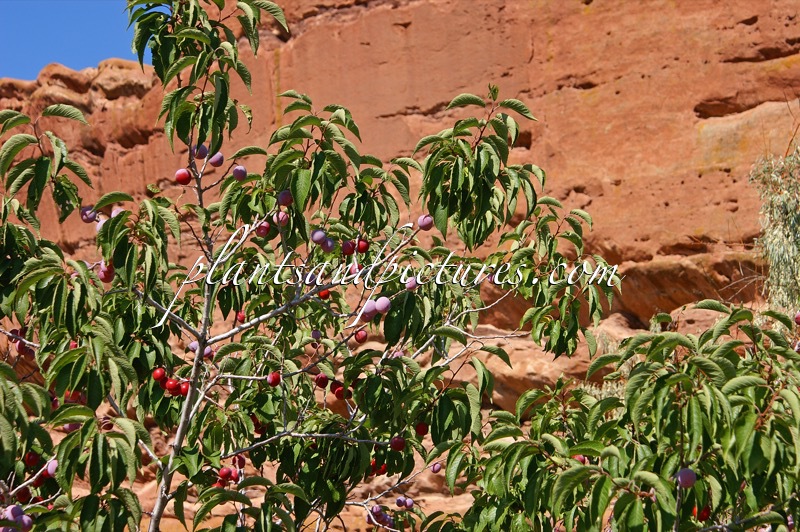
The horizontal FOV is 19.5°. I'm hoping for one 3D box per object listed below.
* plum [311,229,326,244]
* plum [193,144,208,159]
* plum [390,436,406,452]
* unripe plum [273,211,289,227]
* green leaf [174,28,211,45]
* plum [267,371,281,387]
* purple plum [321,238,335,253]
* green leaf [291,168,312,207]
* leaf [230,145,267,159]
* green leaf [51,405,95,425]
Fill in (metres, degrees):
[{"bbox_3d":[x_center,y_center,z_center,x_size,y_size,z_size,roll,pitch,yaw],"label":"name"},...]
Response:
[{"bbox_3d":[-0.150,-0.054,4.300,0.029,0.029,0.029,0,-7,0],"label":"plum"},{"bbox_3d":[-0.368,-0.210,4.300,0.029,0.029,0.029,0,-7,0],"label":"plum"},{"bbox_3d":[-0.003,0.333,4.350,0.028,0.027,0.028,0,-9,0],"label":"plum"},{"bbox_3d":[-0.223,-0.089,4.350,0.028,0.028,0.028,0,-9,0],"label":"unripe plum"},{"bbox_3d":[-0.392,-0.431,4.400,0.074,0.025,0.032,-3,-6,-12],"label":"green leaf"},{"bbox_3d":[-0.239,0.212,4.400,0.026,0.029,0.026,0,-9,0],"label":"plum"},{"bbox_3d":[-0.138,-0.039,4.450,0.026,0.027,0.026,0,-9,0],"label":"purple plum"},{"bbox_3d":[-0.181,-0.139,4.280,0.037,0.080,0.020,1,-7,-6],"label":"green leaf"},{"bbox_3d":[-0.286,-0.213,4.400,0.075,0.023,0.032,-9,-5,-12],"label":"leaf"},{"bbox_3d":[-0.578,0.261,4.100,0.083,0.030,0.034,-12,-5,-12],"label":"green leaf"}]

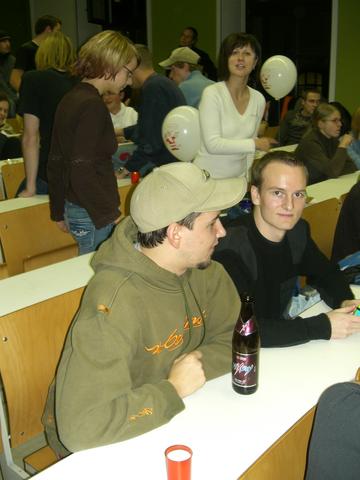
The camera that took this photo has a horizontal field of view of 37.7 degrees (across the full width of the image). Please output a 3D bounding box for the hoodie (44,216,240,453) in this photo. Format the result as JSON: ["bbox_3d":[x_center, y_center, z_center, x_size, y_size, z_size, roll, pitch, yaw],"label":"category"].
[{"bbox_3d":[-0.138,0.272,1.414,0.420,0.670,0.630,10,14,43],"label":"hoodie"}]

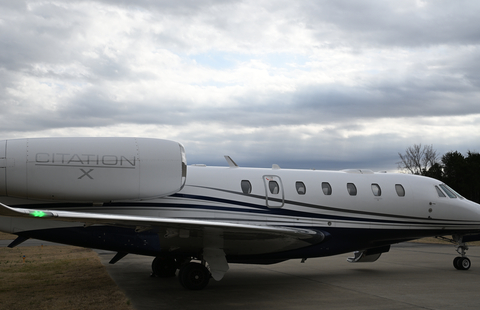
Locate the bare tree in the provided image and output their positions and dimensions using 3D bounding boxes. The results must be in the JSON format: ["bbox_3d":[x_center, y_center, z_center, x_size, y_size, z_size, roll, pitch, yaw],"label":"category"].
[{"bbox_3d":[31.800,5.600,100.000,7.500,14.700,7.200,0,-7,0],"label":"bare tree"}]

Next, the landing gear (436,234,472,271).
[{"bbox_3d":[6.600,2.980,17.280,0.960,1.150,0.420,2,-7,-19],"label":"landing gear"}]

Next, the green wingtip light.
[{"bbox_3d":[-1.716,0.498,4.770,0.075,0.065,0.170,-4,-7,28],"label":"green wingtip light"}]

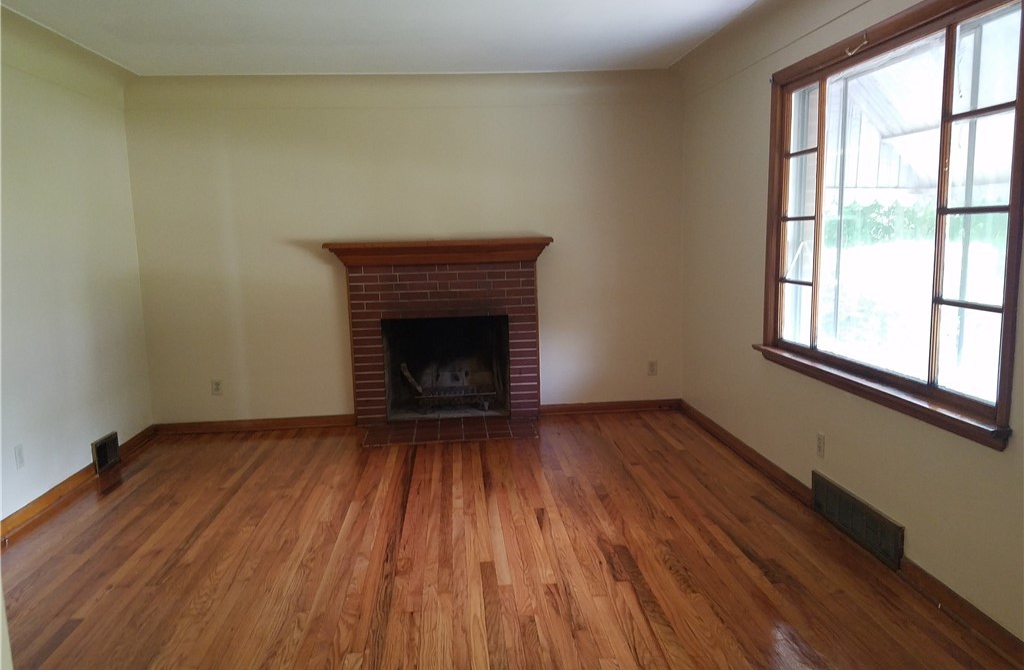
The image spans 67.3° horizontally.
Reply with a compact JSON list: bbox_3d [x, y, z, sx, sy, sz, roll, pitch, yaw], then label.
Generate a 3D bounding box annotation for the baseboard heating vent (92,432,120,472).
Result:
[{"bbox_3d":[-2.472,0.716,4.685,0.028,0.179,0.296,-2,8,-5],"label":"baseboard heating vent"}]

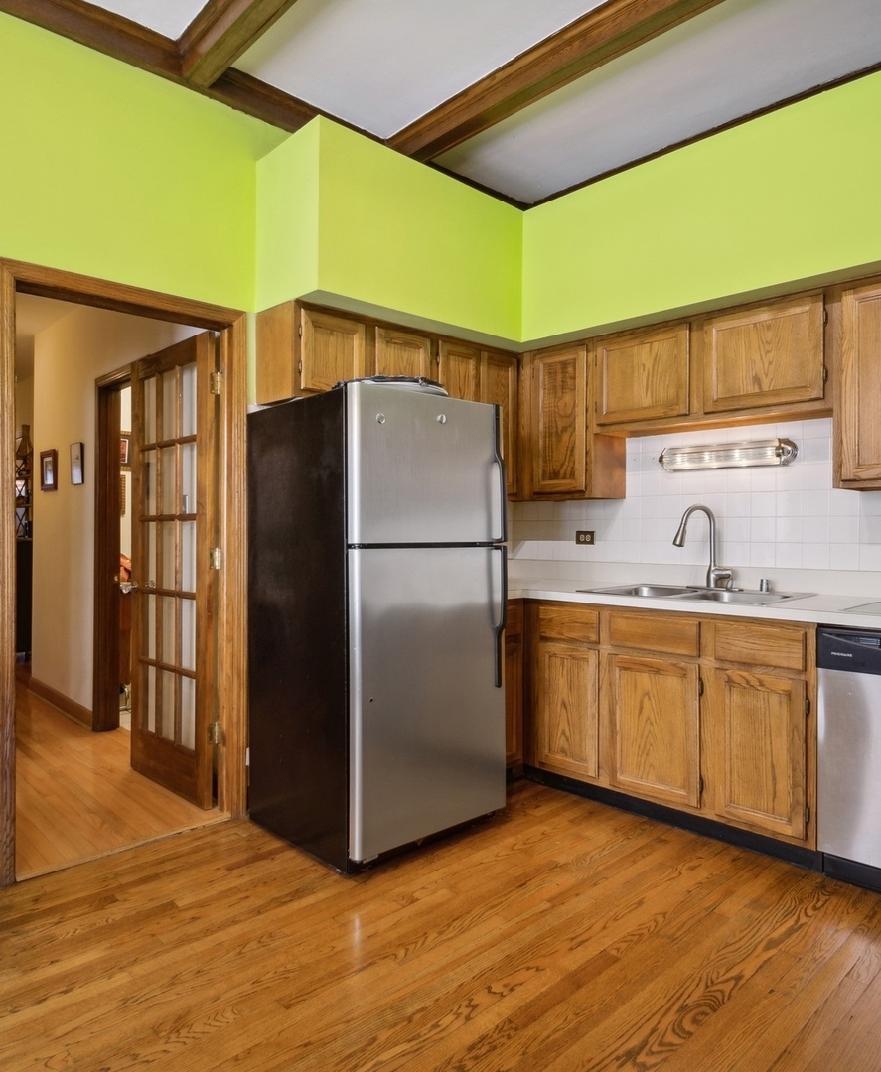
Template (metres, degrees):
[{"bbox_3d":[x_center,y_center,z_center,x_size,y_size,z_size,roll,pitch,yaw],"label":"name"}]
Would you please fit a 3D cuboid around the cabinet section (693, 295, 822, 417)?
[{"bbox_3d":[1.370,-0.713,2.796,0.491,0.434,0.323,1,1,42],"label":"cabinet section"}]

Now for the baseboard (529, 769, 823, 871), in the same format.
[{"bbox_3d":[0.869,1.123,2.762,1.257,0.106,0.030,1,1,42],"label":"baseboard"}]

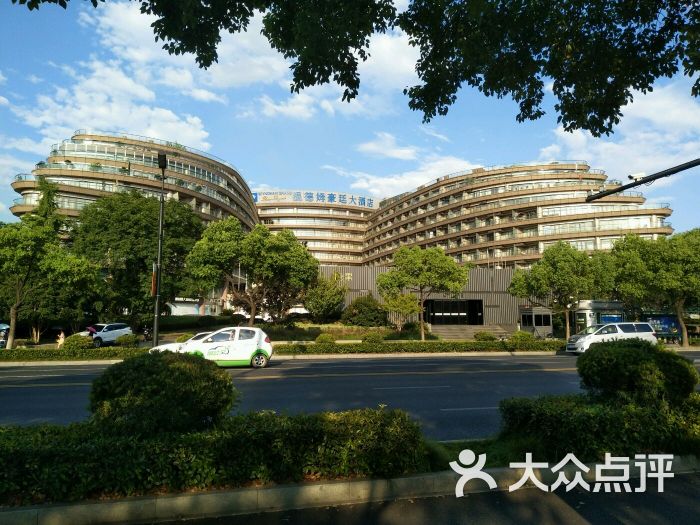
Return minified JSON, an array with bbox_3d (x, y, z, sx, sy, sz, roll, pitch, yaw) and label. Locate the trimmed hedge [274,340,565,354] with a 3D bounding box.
[{"bbox_3d":[3.935,4.494,27.846,15.834,0.580,1.200,2,-7,-12],"label":"trimmed hedge"}]

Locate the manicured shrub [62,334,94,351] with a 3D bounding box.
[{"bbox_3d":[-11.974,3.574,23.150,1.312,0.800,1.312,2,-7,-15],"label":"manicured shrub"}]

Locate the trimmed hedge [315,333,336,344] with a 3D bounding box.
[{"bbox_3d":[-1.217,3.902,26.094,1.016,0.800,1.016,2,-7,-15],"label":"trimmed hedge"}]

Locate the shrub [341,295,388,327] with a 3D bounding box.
[{"bbox_3d":[1.209,3.997,43.839,4.002,2.658,3.700,0,-7,0],"label":"shrub"}]

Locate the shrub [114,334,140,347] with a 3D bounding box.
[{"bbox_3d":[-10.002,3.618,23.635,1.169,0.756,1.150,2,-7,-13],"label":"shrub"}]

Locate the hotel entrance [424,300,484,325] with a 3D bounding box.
[{"bbox_3d":[11.025,5.353,56.050,6.326,2.640,1.000,1,-7,-11],"label":"hotel entrance"}]

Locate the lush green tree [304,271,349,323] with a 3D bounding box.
[{"bbox_3d":[-2.010,2.937,44.977,3.764,4.531,3.700,0,-7,0],"label":"lush green tree"}]

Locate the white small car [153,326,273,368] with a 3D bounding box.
[{"bbox_3d":[-4.898,3.282,20.256,3.900,1.510,1.640,2,-7,-15],"label":"white small car"}]

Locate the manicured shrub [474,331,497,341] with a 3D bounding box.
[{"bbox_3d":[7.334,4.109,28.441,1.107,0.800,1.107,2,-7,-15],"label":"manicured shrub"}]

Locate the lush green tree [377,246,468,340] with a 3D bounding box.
[{"bbox_3d":[4.233,2.065,30.949,5.269,6.074,5.160,0,-7,0],"label":"lush green tree"}]

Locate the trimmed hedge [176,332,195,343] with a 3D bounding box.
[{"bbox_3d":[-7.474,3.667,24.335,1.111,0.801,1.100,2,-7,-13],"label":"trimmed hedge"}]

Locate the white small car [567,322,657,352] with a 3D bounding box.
[{"bbox_3d":[15.650,4.477,31.489,4.850,1.880,1.840,2,-7,-13],"label":"white small car"}]

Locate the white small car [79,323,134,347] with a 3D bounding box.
[{"bbox_3d":[-18.074,5.216,38.249,1.860,1.660,4.500,-2,-7,18],"label":"white small car"}]

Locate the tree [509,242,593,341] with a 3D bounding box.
[{"bbox_3d":[12.573,1.968,33.273,5.164,6.797,5.058,2,-7,-15],"label":"tree"}]

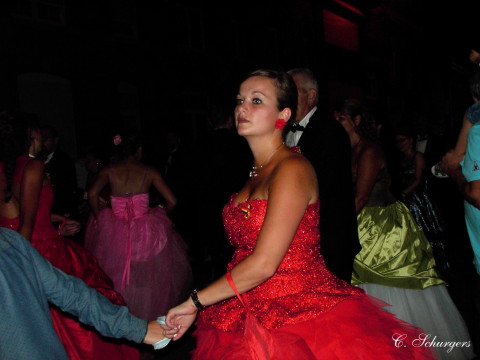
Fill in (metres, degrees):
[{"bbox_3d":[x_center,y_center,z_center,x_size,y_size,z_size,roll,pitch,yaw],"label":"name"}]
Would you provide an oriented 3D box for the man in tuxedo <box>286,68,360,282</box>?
[{"bbox_3d":[0.345,0.340,2.950,0.360,1.770,0.540,-5,5,-41],"label":"man in tuxedo"}]

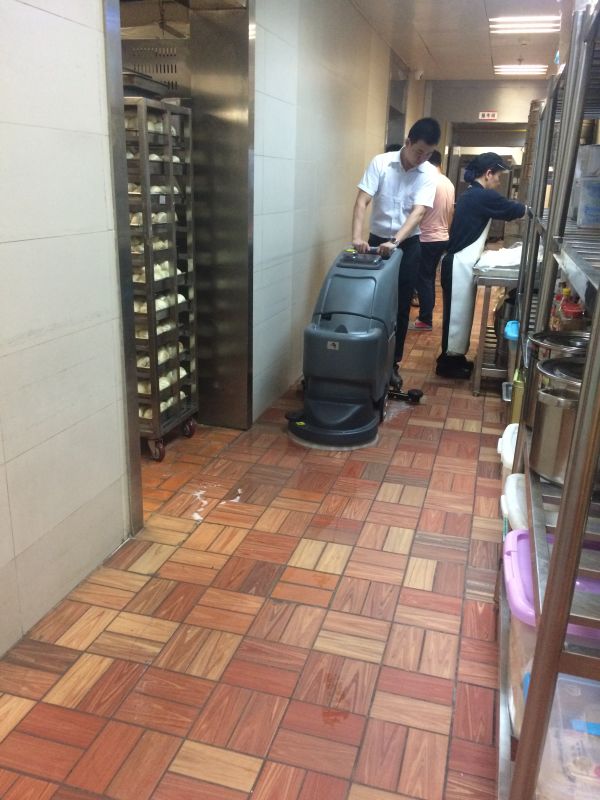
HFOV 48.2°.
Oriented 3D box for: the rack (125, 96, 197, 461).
[{"bbox_3d":[-0.874,-0.553,3.222,0.600,1.610,0.480,6,18,15],"label":"rack"}]

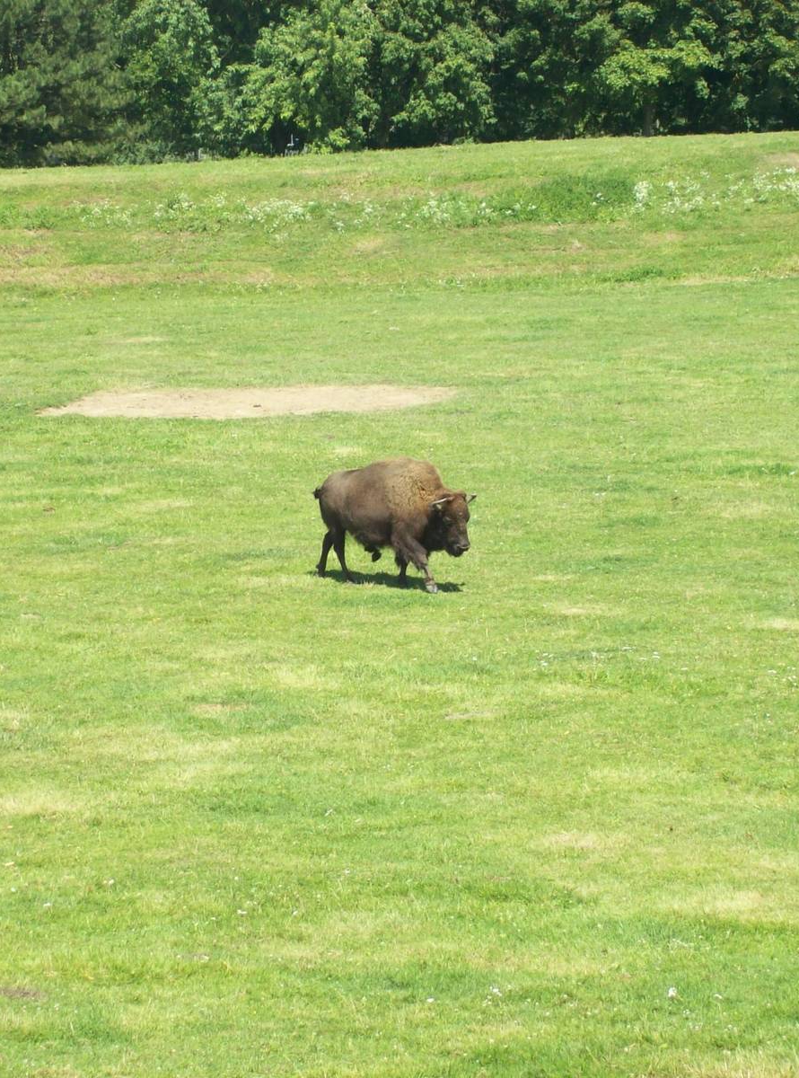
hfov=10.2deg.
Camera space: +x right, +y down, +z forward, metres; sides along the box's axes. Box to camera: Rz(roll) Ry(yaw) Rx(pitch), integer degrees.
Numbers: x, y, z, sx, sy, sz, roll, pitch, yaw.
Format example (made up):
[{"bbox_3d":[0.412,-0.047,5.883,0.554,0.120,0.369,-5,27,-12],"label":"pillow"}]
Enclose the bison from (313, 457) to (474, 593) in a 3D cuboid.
[{"bbox_3d":[-0.079,-0.237,57.300,2.420,1.670,0.850,4,9,35],"label":"bison"}]

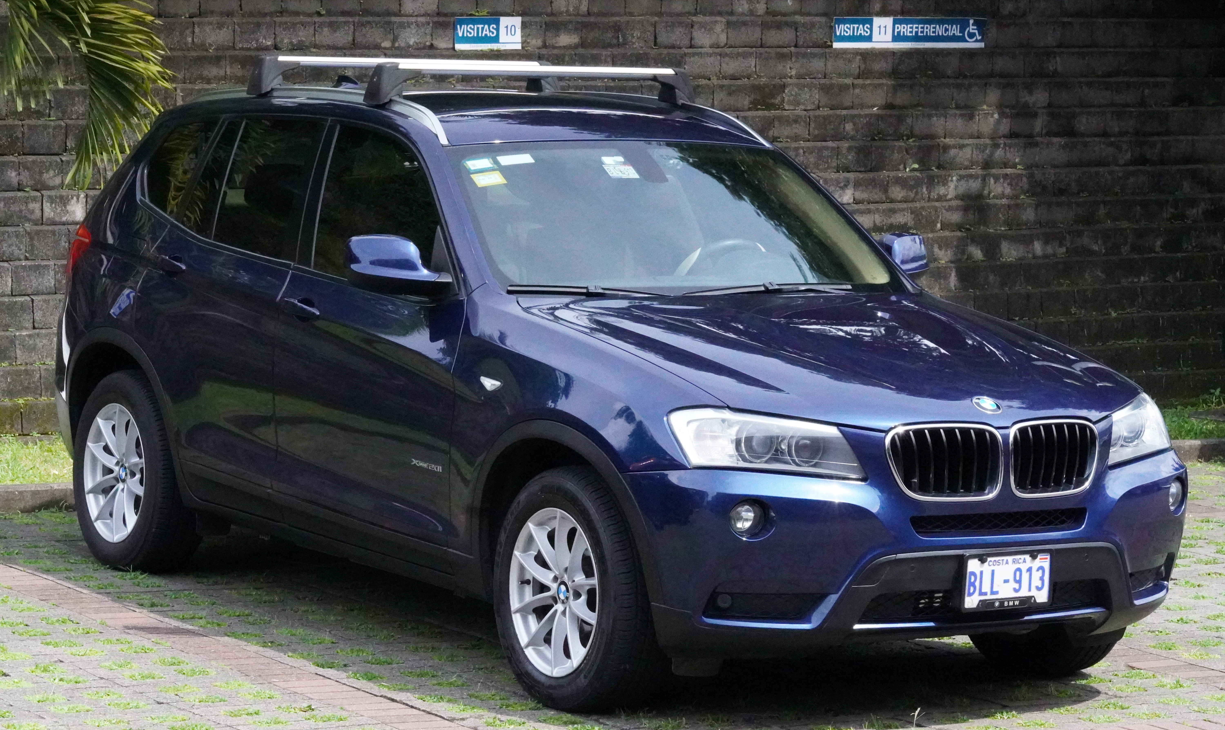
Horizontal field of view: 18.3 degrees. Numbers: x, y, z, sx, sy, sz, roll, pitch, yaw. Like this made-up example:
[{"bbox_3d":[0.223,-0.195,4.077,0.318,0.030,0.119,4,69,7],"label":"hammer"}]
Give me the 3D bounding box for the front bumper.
[{"bbox_3d":[0.943,0.506,10.518,1.870,0.560,0.500,-1,6,-33],"label":"front bumper"}]

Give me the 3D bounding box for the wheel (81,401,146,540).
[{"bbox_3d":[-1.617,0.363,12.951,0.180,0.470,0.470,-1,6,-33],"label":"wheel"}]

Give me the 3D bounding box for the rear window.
[{"bbox_3d":[-1.505,-0.686,13.083,0.035,0.332,0.408,21,-5,-30],"label":"rear window"}]

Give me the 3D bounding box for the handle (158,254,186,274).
[{"bbox_3d":[-1.466,-0.332,12.624,0.050,0.048,0.195,-2,6,-33],"label":"handle"}]

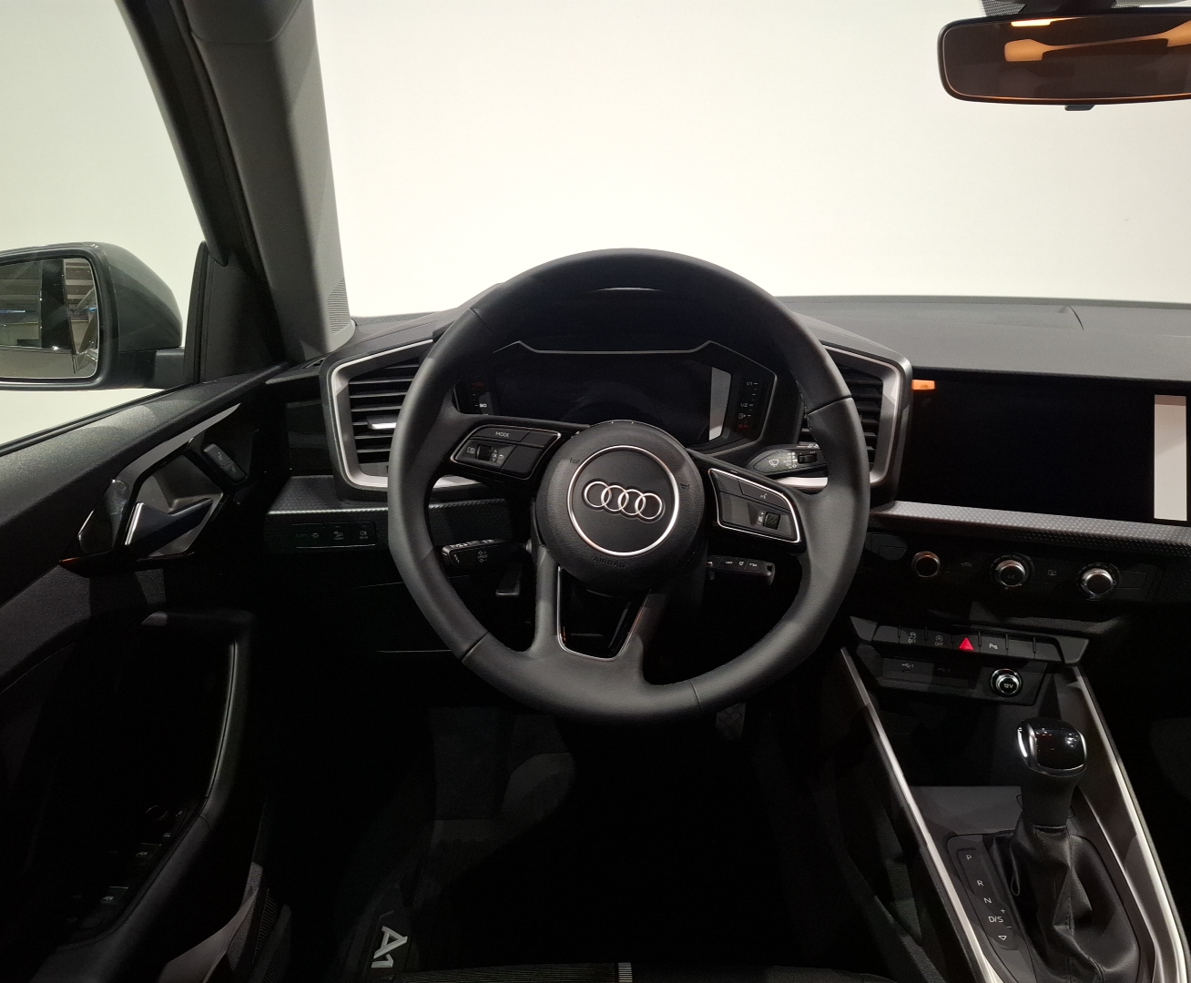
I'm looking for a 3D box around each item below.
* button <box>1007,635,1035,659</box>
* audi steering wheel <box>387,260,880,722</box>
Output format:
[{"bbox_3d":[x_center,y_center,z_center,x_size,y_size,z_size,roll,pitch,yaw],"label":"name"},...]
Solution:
[{"bbox_3d":[0.396,0.146,0.813,0.024,0.018,0.009,5,-18,15],"label":"button"},{"bbox_3d":[0.025,-0.008,0.694,0.370,0.370,0.090,12,-9,2],"label":"audi steering wheel"}]

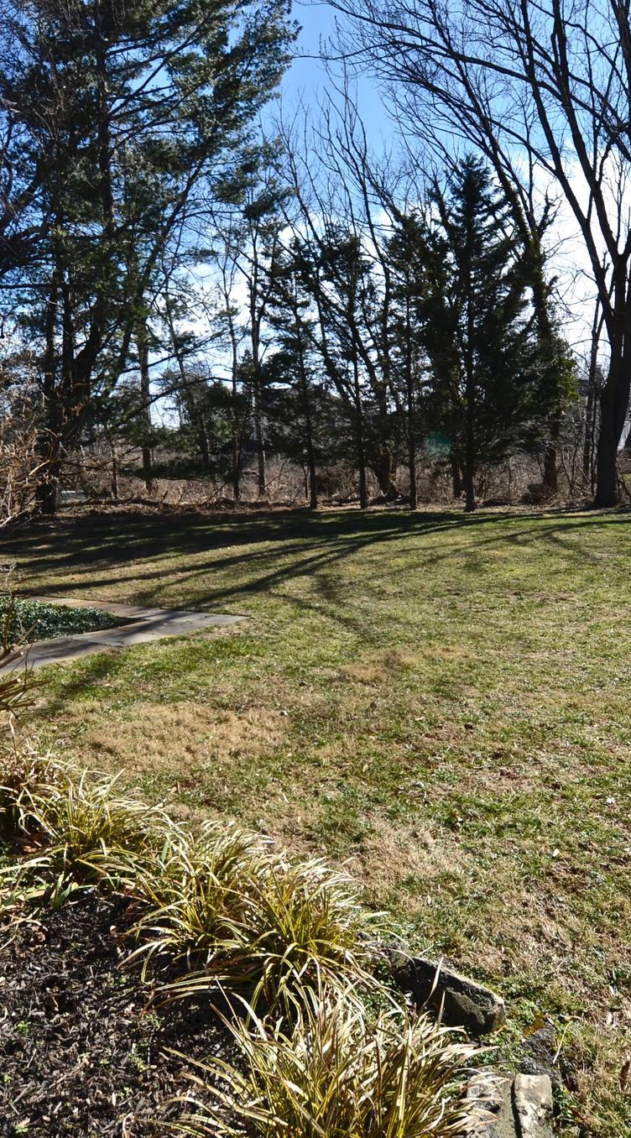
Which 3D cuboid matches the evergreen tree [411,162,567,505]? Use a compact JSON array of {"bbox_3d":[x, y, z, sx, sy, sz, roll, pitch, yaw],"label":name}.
[{"bbox_3d":[4.856,-6.420,20.028,4.390,9.560,4.210,0,9,0],"label":"evergreen tree"}]

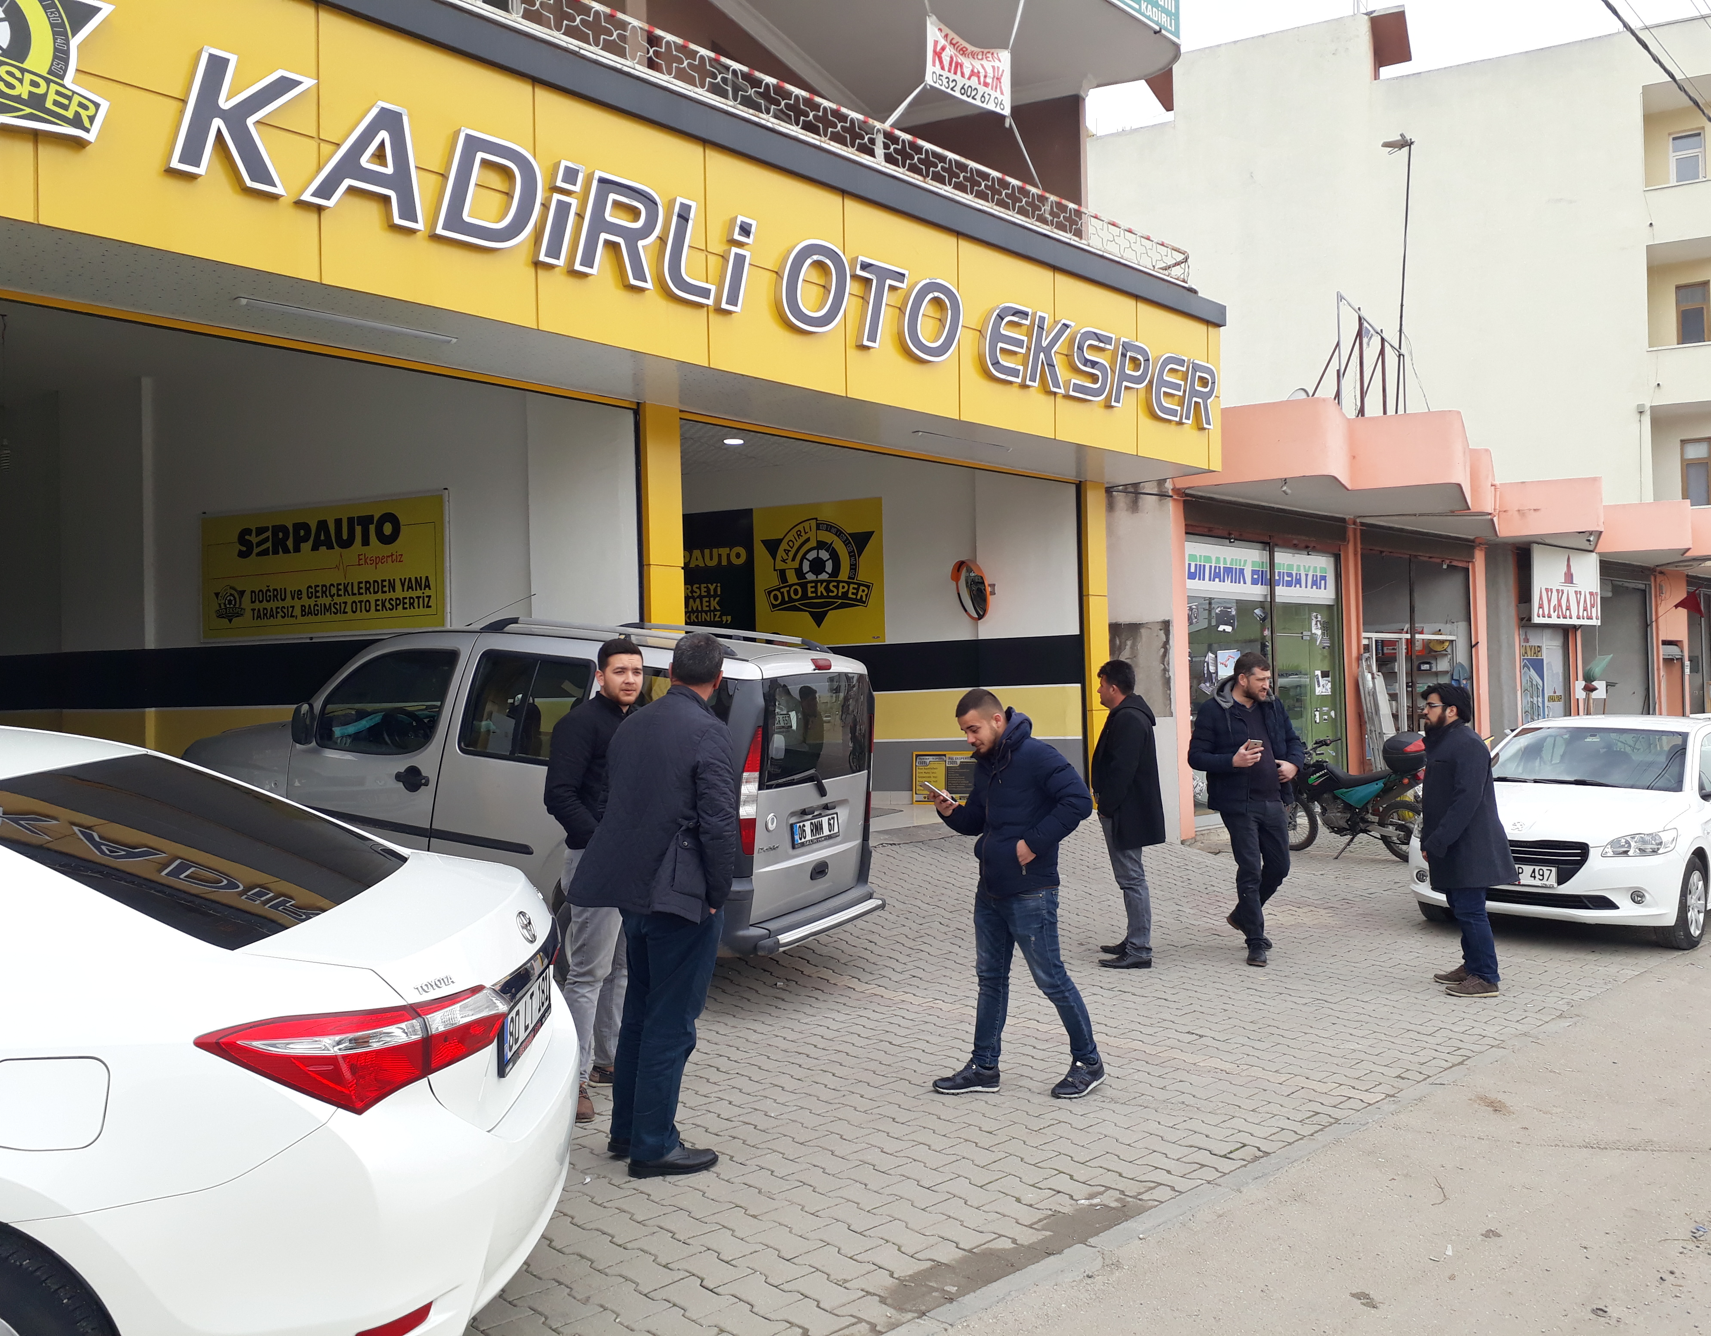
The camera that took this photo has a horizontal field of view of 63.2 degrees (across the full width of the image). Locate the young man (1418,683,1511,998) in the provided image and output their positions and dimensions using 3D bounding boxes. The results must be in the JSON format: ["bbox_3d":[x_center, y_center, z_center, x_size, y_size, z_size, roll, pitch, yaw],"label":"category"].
[{"bbox_3d":[3.430,0.922,7.840,0.470,1.680,0.520,-2,-2,22],"label":"young man"}]

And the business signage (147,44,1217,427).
[{"bbox_3d":[0.088,-2.532,9.666,0.110,0.650,9.320,-3,-2,44],"label":"business signage"}]

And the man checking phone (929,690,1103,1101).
[{"bbox_3d":[0.655,0.903,5.620,0.620,1.620,0.480,-1,-2,-18],"label":"man checking phone"}]

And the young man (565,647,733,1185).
[{"bbox_3d":[-0.700,0.791,4.780,0.560,1.800,0.420,-2,-2,34],"label":"young man"}]

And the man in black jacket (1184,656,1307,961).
[{"bbox_3d":[2.385,0.848,8.480,0.660,1.820,0.500,-1,-1,-12],"label":"man in black jacket"}]

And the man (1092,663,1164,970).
[{"bbox_3d":[1.655,0.850,8.420,0.440,1.800,0.540,-2,-1,12],"label":"man"}]

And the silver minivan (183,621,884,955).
[{"bbox_3d":[-2.141,0.591,8.189,4.250,1.820,1.720,5,4,26],"label":"silver minivan"}]

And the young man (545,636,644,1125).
[{"bbox_3d":[-0.965,0.795,5.430,0.540,1.800,0.400,-1,-2,-27],"label":"young man"}]

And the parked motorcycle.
[{"bbox_3d":[4.730,1.215,13.200,0.780,1.220,2.050,0,-2,-38],"label":"parked motorcycle"}]

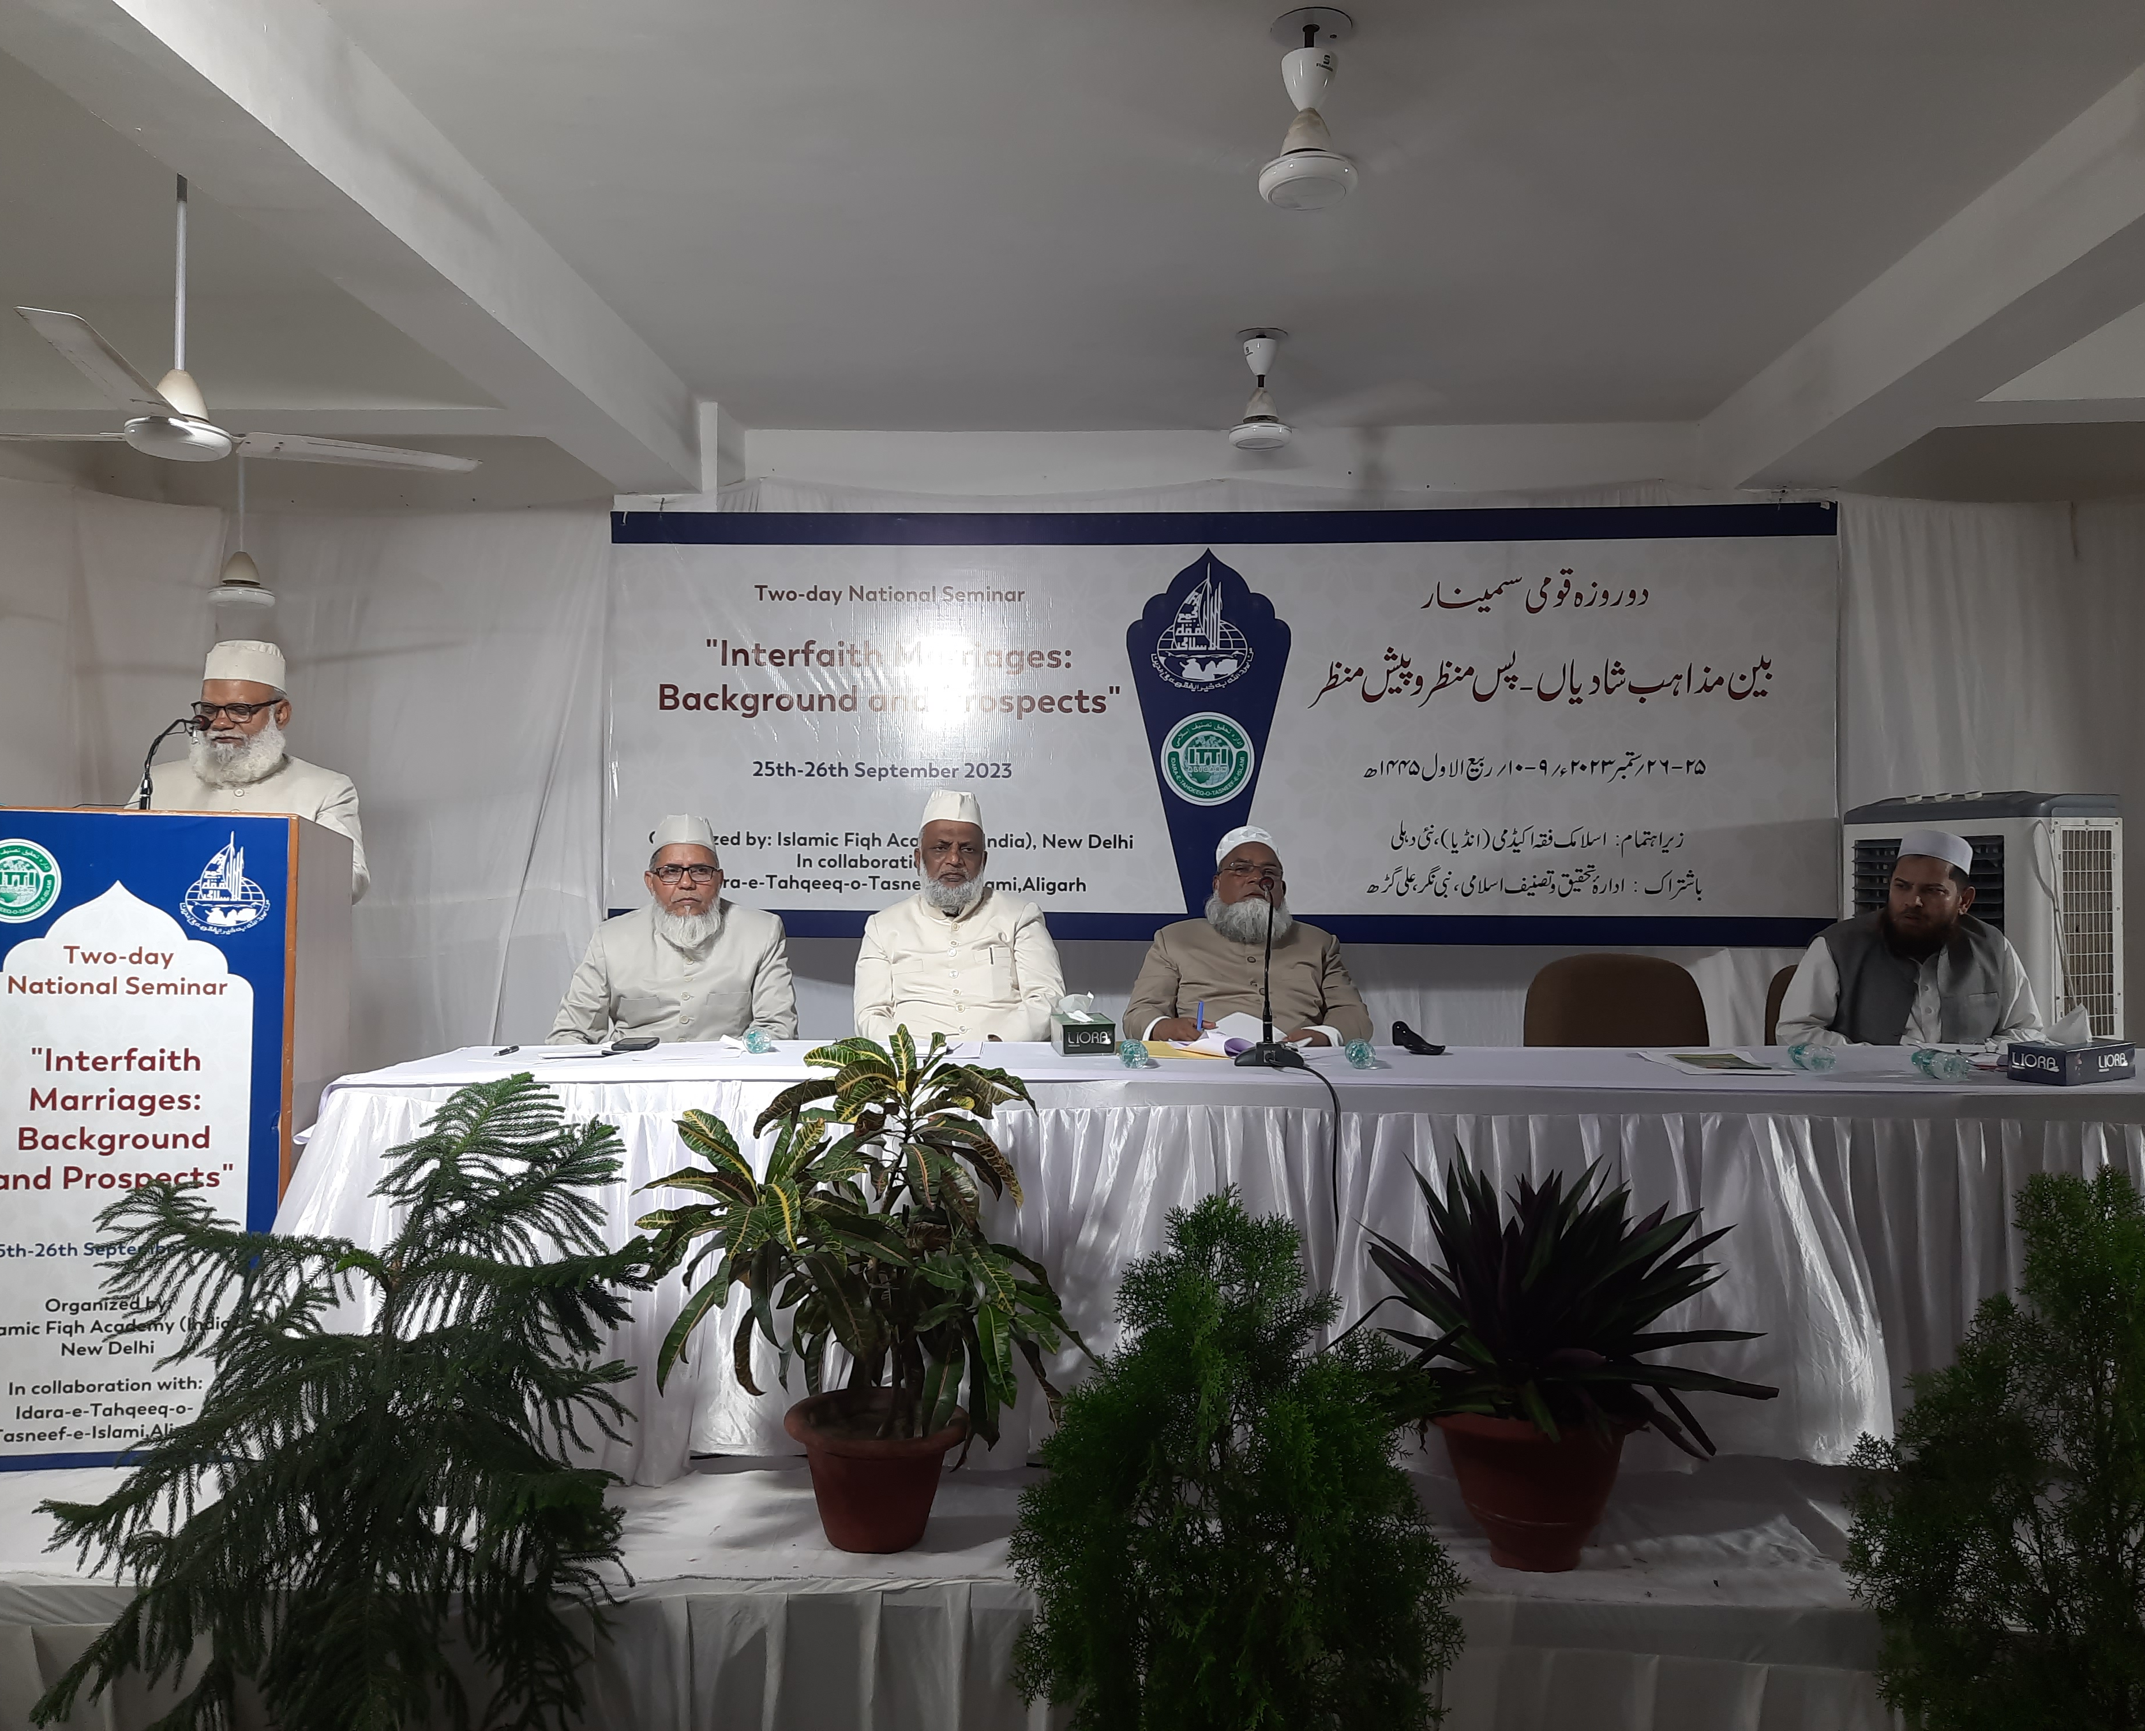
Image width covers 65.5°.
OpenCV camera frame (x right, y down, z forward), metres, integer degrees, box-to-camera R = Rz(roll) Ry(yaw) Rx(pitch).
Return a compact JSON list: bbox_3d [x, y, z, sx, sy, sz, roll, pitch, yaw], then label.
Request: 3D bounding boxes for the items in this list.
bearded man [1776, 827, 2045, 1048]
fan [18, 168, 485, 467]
[{"bbox_3d":[1.950,0.536,3.896,0.620,1.250,0.740,0,0,9],"label":"bearded man"},{"bbox_3d":[-1.819,-1.110,3.292,1.100,0.650,1.100,0,-1,0],"label":"fan"}]

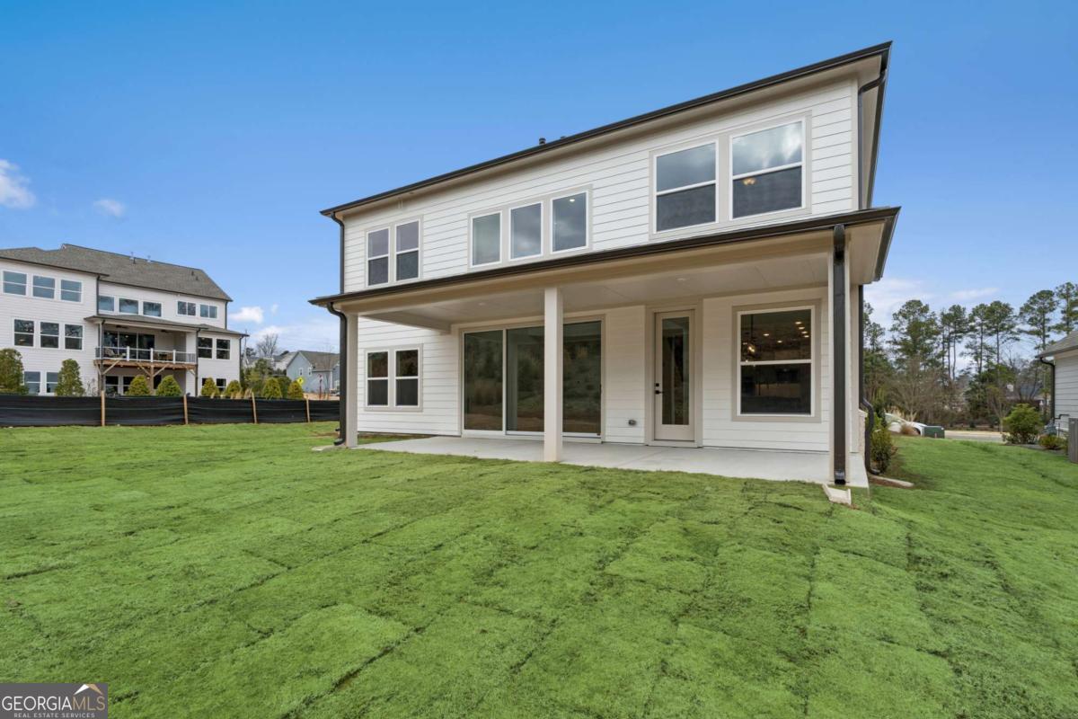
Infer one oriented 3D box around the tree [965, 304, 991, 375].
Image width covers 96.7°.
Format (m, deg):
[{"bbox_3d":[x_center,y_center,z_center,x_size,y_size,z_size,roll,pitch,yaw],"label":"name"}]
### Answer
[{"bbox_3d":[68.840,-0.176,75.000,3.770,16.950,3.770,-1,-2,37],"label":"tree"}]

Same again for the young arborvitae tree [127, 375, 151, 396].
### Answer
[{"bbox_3d":[-17.041,1.585,20.400,0.900,1.870,0.900,-1,-2,37],"label":"young arborvitae tree"}]

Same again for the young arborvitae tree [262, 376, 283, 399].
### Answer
[{"bbox_3d":[-13.611,1.869,24.400,0.980,1.910,0.980,-1,-2,37],"label":"young arborvitae tree"}]

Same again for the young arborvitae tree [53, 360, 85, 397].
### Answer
[{"bbox_3d":[-18.321,1.195,18.700,0.910,2.390,0.910,-1,-2,37],"label":"young arborvitae tree"}]

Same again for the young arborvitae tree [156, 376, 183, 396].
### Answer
[{"bbox_3d":[-16.321,1.642,21.100,0.980,1.860,0.980,-1,-2,37],"label":"young arborvitae tree"}]

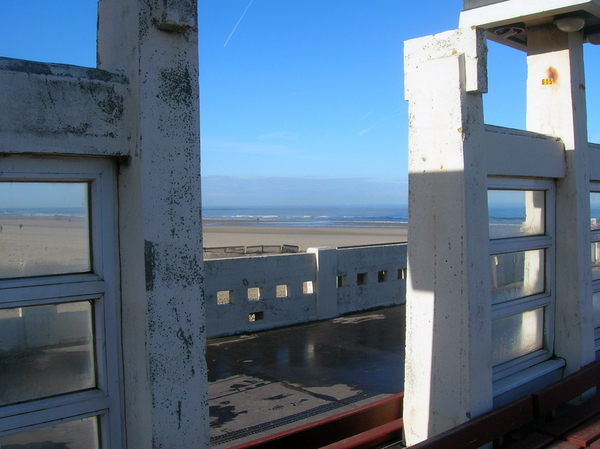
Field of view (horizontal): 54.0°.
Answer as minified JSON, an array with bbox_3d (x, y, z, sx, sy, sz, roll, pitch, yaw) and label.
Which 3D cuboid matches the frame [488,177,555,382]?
[{"bbox_3d":[1.236,0.298,3.412,0.954,1.135,0.100,-2,3,-41],"label":"frame"}]

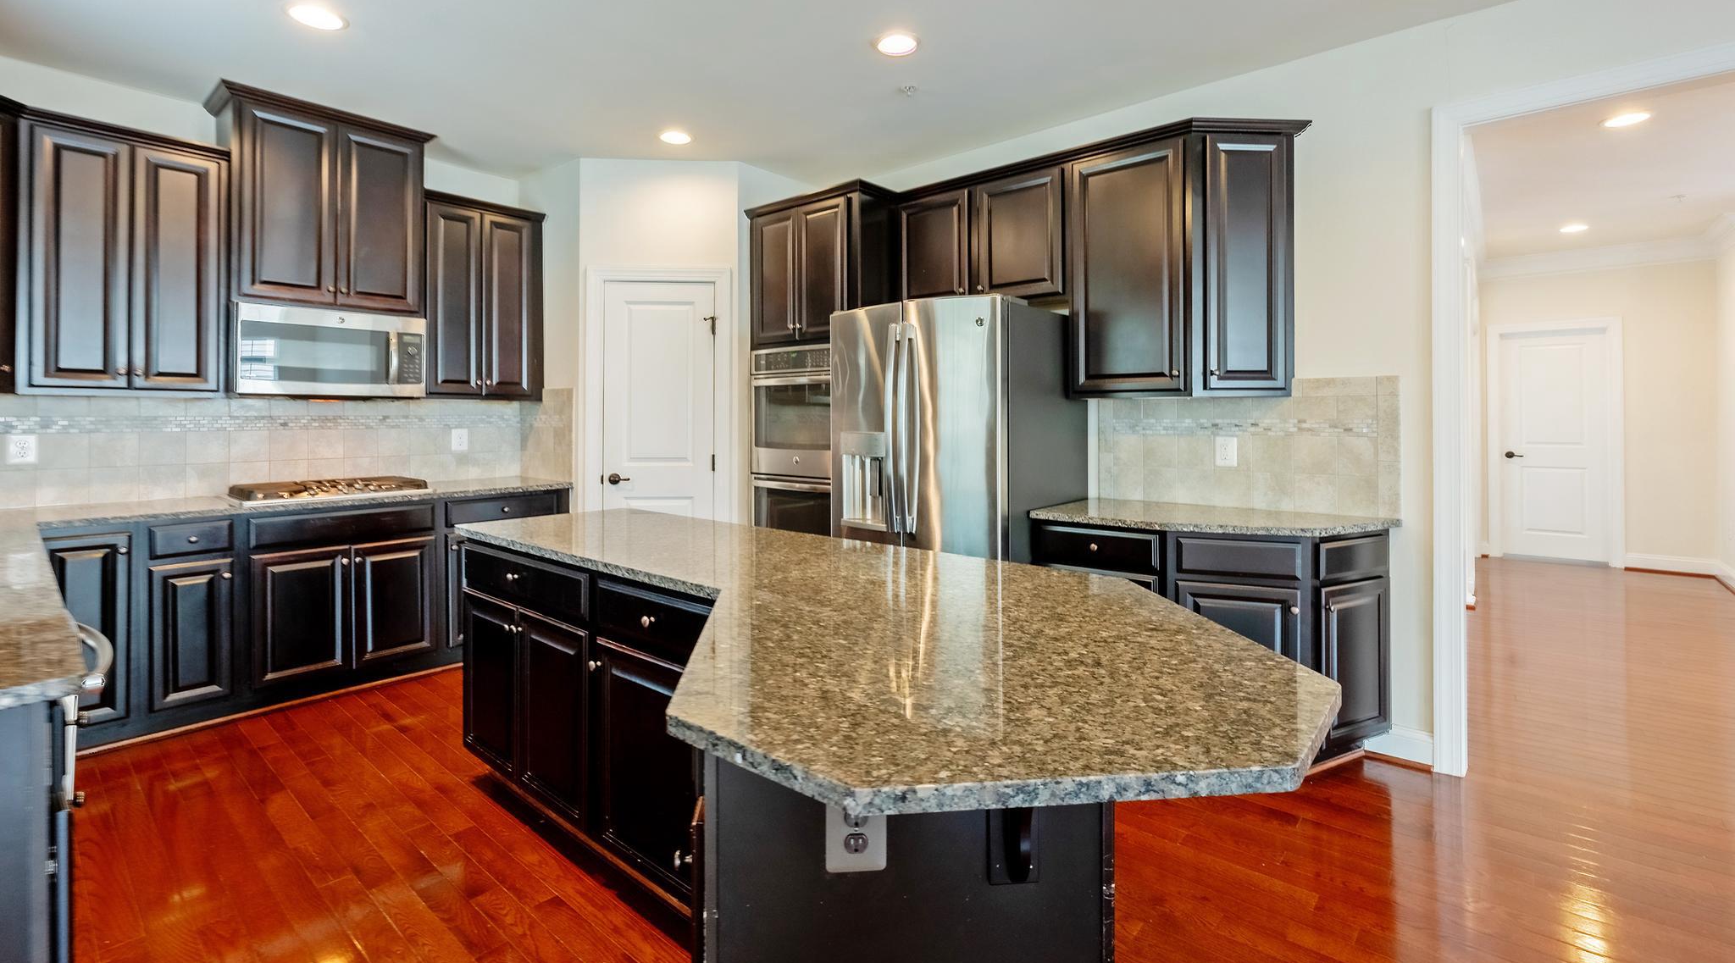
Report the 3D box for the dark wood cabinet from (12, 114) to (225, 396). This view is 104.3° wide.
[{"bbox_3d":[-3.323,-0.954,3.043,0.370,1.150,0.625,3,5,43],"label":"dark wood cabinet"}]

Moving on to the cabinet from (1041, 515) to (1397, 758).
[{"bbox_3d":[1.329,0.620,2.652,1.155,0.900,0.620,3,4,38],"label":"cabinet"}]

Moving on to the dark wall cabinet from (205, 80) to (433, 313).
[{"bbox_3d":[-2.815,-1.378,3.537,0.430,0.990,0.870,3,5,43],"label":"dark wall cabinet"}]

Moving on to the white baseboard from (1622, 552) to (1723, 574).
[{"bbox_3d":[6.735,0.691,5.669,0.519,0.145,0.025,3,4,38],"label":"white baseboard"}]

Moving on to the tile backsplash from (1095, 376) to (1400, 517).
[{"bbox_3d":[1.538,-0.161,2.870,1.148,0.538,0.020,3,4,38],"label":"tile backsplash"}]

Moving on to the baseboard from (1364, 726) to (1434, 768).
[{"bbox_3d":[1.981,0.991,2.522,0.205,0.137,0.025,3,4,38],"label":"baseboard"}]

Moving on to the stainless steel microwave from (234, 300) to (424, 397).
[{"bbox_3d":[-2.817,-0.658,3.548,0.410,0.428,0.767,3,5,43],"label":"stainless steel microwave"}]

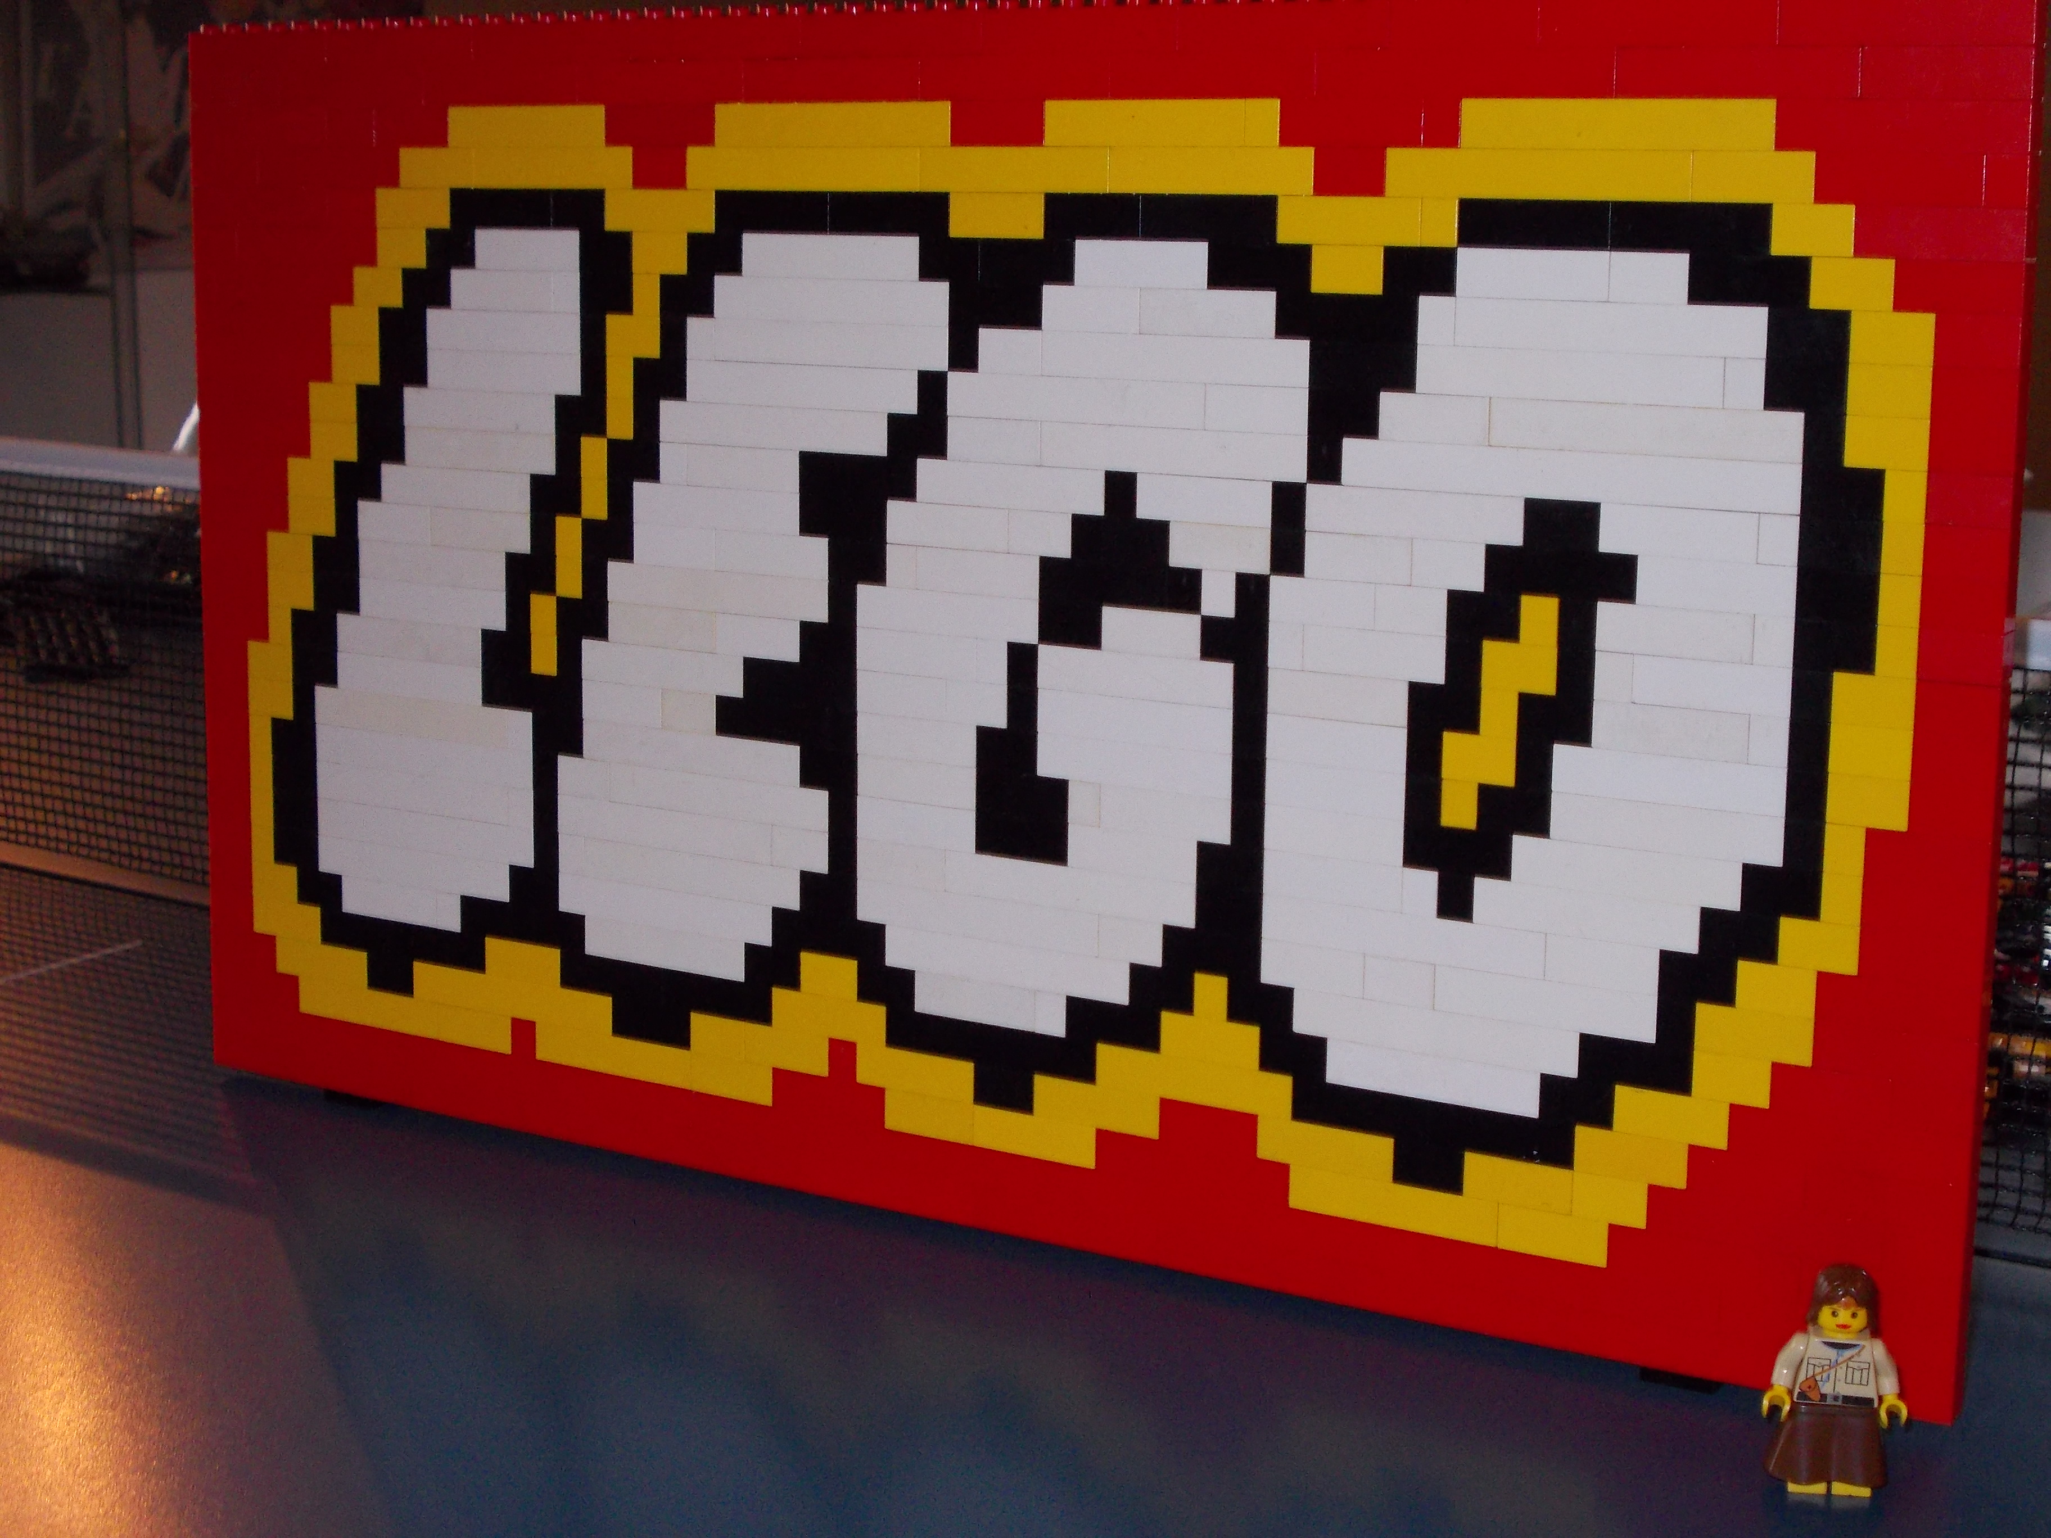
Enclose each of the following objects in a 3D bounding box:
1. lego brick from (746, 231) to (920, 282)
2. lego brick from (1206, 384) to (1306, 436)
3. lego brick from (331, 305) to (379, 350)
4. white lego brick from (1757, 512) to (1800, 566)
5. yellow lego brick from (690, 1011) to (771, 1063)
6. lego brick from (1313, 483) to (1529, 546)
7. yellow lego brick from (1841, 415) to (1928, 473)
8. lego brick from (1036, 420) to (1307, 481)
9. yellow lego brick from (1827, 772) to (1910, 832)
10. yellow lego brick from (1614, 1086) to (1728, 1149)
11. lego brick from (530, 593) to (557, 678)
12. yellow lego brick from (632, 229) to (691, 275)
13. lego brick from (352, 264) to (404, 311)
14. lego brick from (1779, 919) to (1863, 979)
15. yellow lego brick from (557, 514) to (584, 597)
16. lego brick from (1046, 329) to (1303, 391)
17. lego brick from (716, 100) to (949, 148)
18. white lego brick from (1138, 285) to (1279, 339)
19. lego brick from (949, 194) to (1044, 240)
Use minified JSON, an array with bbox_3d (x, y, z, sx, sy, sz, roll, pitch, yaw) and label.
[{"bbox_3d":[-0.041,-0.115,0.675,0.048,0.010,0.008,7,13,31],"label":"lego brick"},{"bbox_3d":[0.049,-0.075,0.624,0.024,0.010,0.008,7,12,31],"label":"lego brick"},{"bbox_3d":[-0.164,-0.111,0.754,0.016,0.010,0.008,7,12,31],"label":"lego brick"},{"bbox_3d":[0.143,-0.044,0.569,0.008,0.010,0.008,7,12,31],"label":"white lego brick"},{"bbox_3d":[-0.067,0.063,0.718,0.024,0.010,0.008,7,12,31],"label":"yellow lego brick"},{"bbox_3d":[0.080,-0.052,0.609,0.048,0.010,0.008,7,12,31],"label":"lego brick"},{"bbox_3d":[0.160,-0.060,0.558,0.016,0.010,0.008,7,13,31],"label":"yellow lego brick"},{"bbox_3d":[0.033,-0.067,0.639,0.064,0.010,0.008,7,12,31],"label":"lego brick"},{"bbox_3d":[0.160,0.005,0.569,0.016,0.010,0.008,7,12,31],"label":"yellow lego brick"},{"bbox_3d":[0.129,0.068,0.598,0.024,0.010,0.008,7,12,31],"label":"yellow lego brick"},{"bbox_3d":[-0.115,-0.033,0.736,0.008,0.019,0.008,7,12,31],"label":"lego brick"},{"bbox_3d":[-0.082,-0.119,0.699,0.016,0.010,0.008,7,12,31],"label":"yellow lego brick"},{"bbox_3d":[-0.157,-0.119,0.748,0.016,0.010,0.008,7,12,31],"label":"lego brick"},{"bbox_3d":[0.154,0.033,0.581,0.016,0.010,0.008,7,12,31],"label":"lego brick"},{"bbox_3d":[-0.107,-0.051,0.728,0.008,0.019,0.008,7,13,31],"label":"yellow lego brick"},{"bbox_3d":[0.033,-0.086,0.633,0.064,0.010,0.008,7,12,31],"label":"lego brick"},{"bbox_3d":[-0.041,-0.143,0.670,0.064,0.010,0.008,7,13,31],"label":"lego brick"},{"bbox_3d":[0.040,-0.095,0.628,0.032,0.010,0.008,7,12,31],"label":"white lego brick"},{"bbox_3d":[-0.004,-0.119,0.649,0.024,0.010,0.008,7,12,31],"label":"lego brick"}]

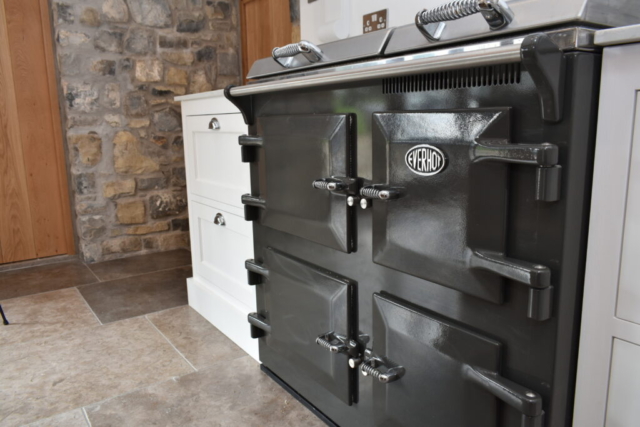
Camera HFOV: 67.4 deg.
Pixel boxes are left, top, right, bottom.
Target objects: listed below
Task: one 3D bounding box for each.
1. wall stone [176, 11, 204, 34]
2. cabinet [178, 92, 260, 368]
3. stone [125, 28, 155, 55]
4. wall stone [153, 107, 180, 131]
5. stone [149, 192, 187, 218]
[{"bbox_3d":[-0.818,-1.185,2.997,0.172,0.110,0.090,-8,13,-31],"label":"wall stone"},{"bbox_3d":[-0.148,-0.023,1.991,0.630,0.916,0.672,-9,13,-35],"label":"cabinet"},{"bbox_3d":[-1.081,-1.017,2.858,0.164,0.141,0.090,-8,13,-31],"label":"stone"},{"bbox_3d":[-0.968,-0.587,3.015,0.180,0.151,0.095,-9,13,-35],"label":"wall stone"},{"bbox_3d":[-0.986,-0.057,3.088,0.237,0.156,0.090,-8,13,-31],"label":"stone"}]

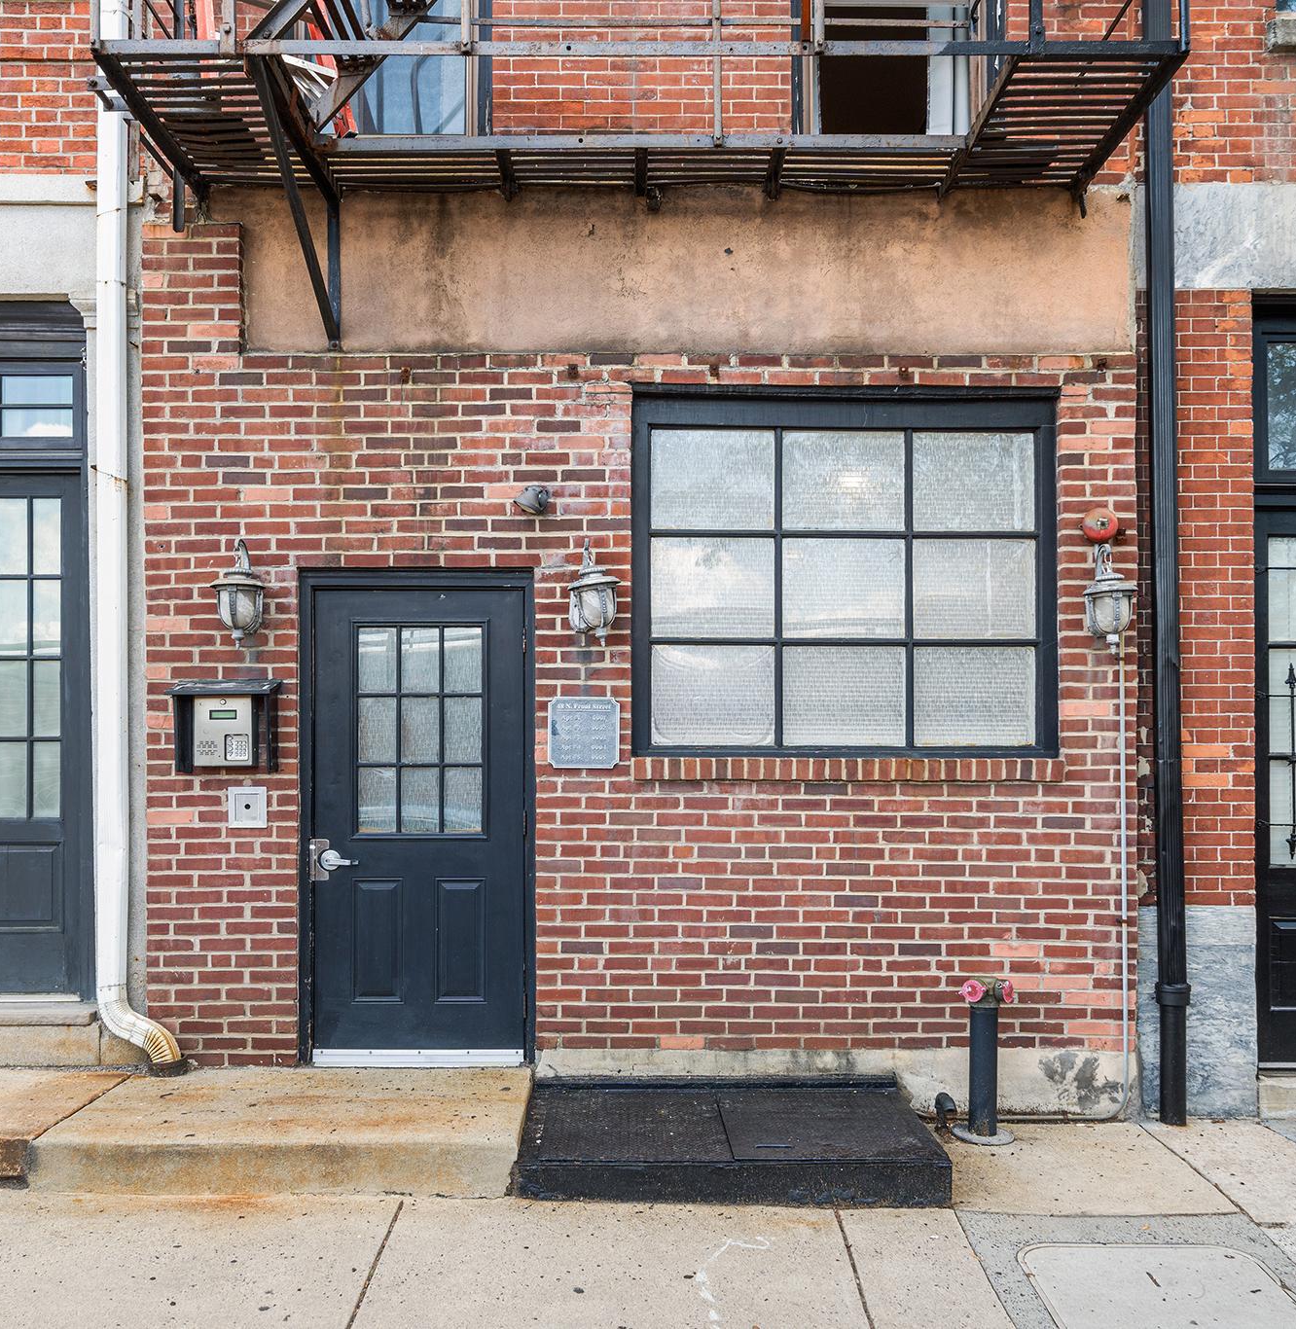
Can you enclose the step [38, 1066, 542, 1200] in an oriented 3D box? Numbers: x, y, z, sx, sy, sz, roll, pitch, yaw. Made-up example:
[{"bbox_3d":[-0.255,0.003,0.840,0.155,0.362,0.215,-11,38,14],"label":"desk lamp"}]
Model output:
[{"bbox_3d":[-1.321,1.795,5.175,1.707,0.174,0.950,0,-1,0],"label":"step"}]

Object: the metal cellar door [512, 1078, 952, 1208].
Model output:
[{"bbox_3d":[0.296,1.846,5.190,1.548,0.185,0.940,0,-1,0],"label":"metal cellar door"}]

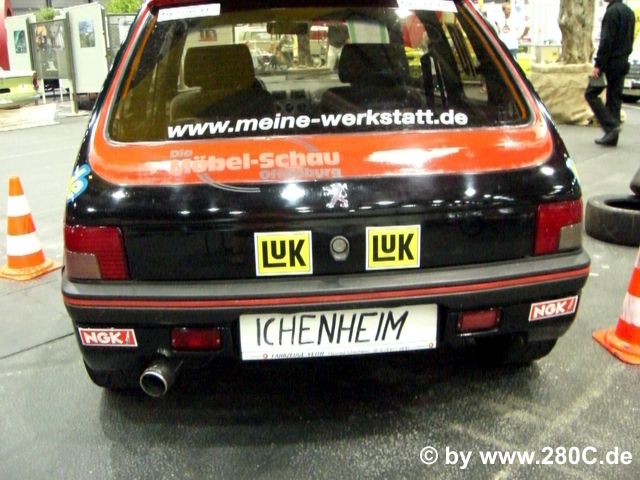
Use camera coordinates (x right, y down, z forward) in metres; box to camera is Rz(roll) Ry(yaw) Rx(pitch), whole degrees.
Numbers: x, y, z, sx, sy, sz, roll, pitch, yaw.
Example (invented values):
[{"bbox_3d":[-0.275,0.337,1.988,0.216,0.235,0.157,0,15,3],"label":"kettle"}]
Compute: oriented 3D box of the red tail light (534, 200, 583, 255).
[{"bbox_3d":[0.678,-0.035,2.006,0.190,0.145,0.090,-8,17,-20],"label":"red tail light"}]

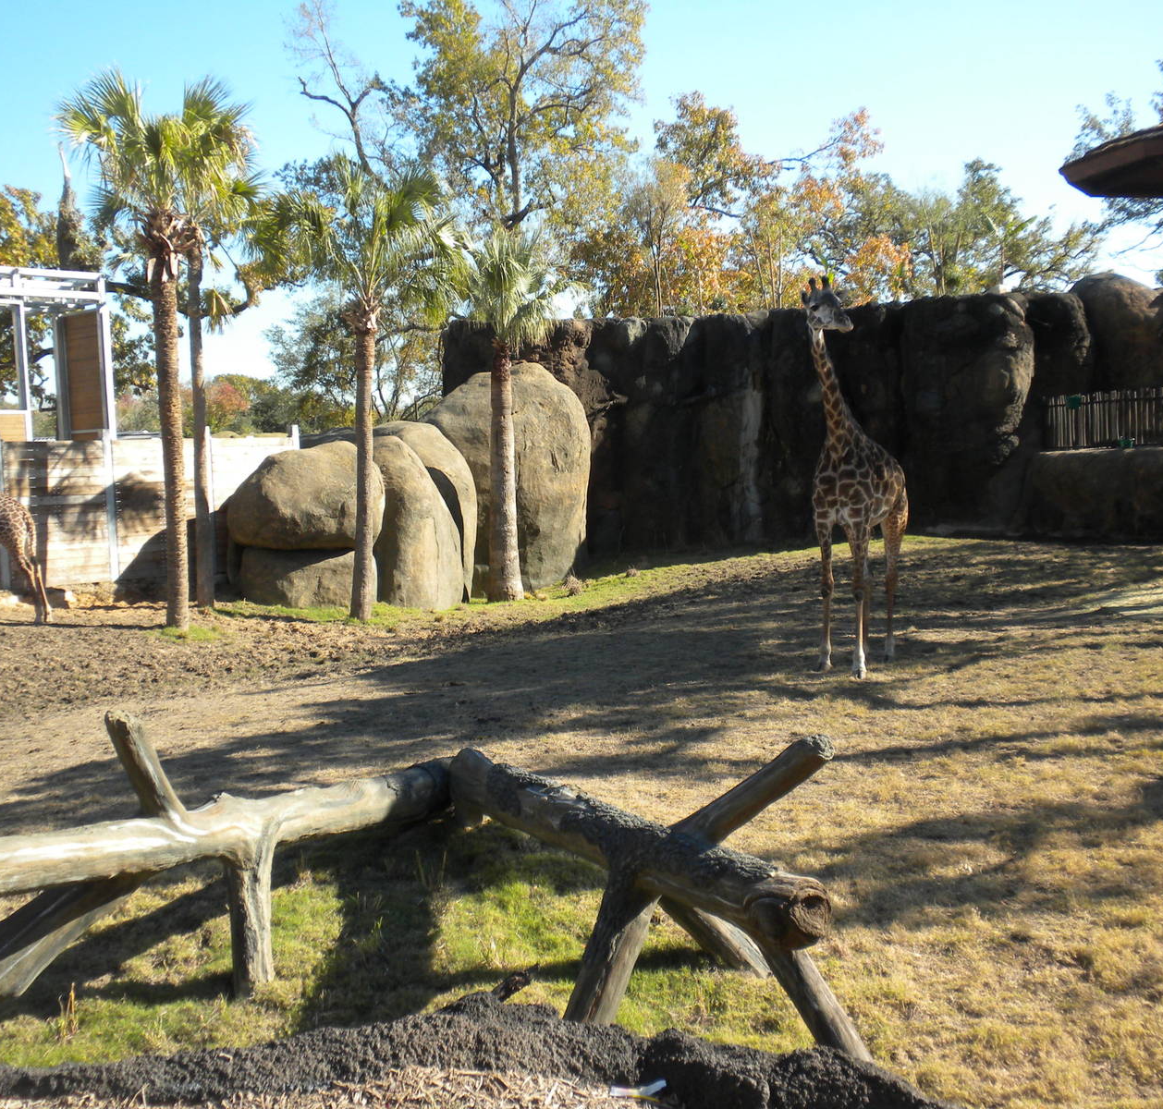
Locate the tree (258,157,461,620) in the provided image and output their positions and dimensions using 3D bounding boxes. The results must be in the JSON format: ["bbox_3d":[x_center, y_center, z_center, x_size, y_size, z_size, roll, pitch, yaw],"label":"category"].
[{"bbox_3d":[-3.303,-2.609,24.360,3.200,7.200,3.200,-2,4,0],"label":"tree"}]

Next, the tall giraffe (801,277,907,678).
[{"bbox_3d":[2.882,-0.912,16.960,0.750,4.200,1.950,0,4,31],"label":"tall giraffe"}]

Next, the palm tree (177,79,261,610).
[{"bbox_3d":[-6.160,-3.552,26.303,2.200,8.900,2.200,-2,4,0],"label":"palm tree"}]

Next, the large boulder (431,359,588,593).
[{"bbox_3d":[-1.258,-1.477,28.261,3.000,4.150,2.500,-2,4,0],"label":"large boulder"}]

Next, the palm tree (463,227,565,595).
[{"bbox_3d":[-1.141,-2.309,25.796,2.000,6.100,2.000,-2,4,0],"label":"palm tree"}]

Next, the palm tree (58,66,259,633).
[{"bbox_3d":[-6.468,-3.154,24.216,3.000,8.500,3.000,-2,4,0],"label":"palm tree"}]

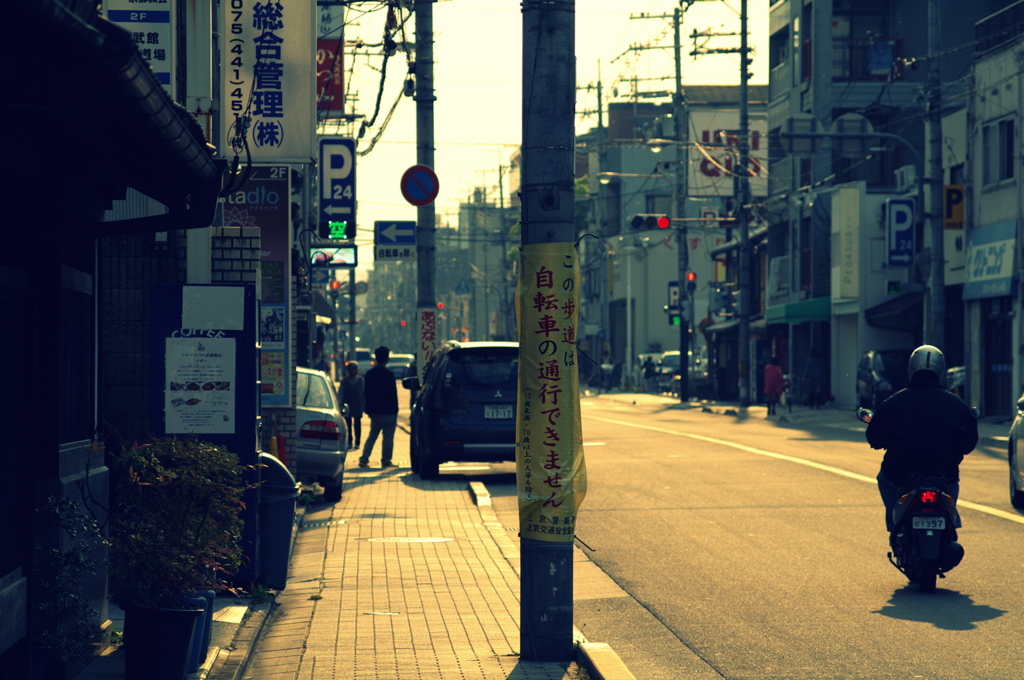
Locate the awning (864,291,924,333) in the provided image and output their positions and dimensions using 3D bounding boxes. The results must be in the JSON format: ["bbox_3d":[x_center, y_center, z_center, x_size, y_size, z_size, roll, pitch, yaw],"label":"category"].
[{"bbox_3d":[8.190,-0.610,95.500,0.950,0.870,3.400,0,0,-2],"label":"awning"}]

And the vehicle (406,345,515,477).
[{"bbox_3d":[-0.240,0.820,54.400,1.800,1.680,4.600,0,0,-2],"label":"vehicle"}]

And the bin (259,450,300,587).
[{"bbox_3d":[-1.566,1.136,28.000,0.450,0.860,0.450,0,0,0],"label":"bin"}]

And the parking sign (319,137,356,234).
[{"bbox_3d":[-2.736,-2.386,70.000,0.600,1.600,0.200,0,0,-2],"label":"parking sign"}]

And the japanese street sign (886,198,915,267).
[{"bbox_3d":[8.820,-2.423,101.000,0.600,1.540,0.220,0,0,-5],"label":"japanese street sign"}]

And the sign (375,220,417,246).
[{"bbox_3d":[-1.686,-1.552,65.000,0.600,0.350,0.050,0,0,-14],"label":"sign"}]

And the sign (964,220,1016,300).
[{"bbox_3d":[8.953,-1.470,83.500,0.280,1.360,5.800,0,0,-2],"label":"sign"}]

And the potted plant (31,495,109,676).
[{"bbox_3d":[-2.054,1.172,20.700,0.380,0.900,0.380,0,0,2],"label":"potted plant"}]

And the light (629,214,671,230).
[{"bbox_3d":[3.991,-3.398,129.000,1.250,0.450,0.360,0,0,1],"label":"light"}]

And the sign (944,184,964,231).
[{"bbox_3d":[9.514,-2.852,96.000,0.440,0.950,0.120,0,0,-3],"label":"sign"}]

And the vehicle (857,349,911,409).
[{"bbox_3d":[9.311,0.860,108.000,1.670,1.520,4.000,0,0,-2],"label":"vehicle"}]

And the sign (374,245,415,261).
[{"bbox_3d":[-1.691,-1.265,65.000,0.600,0.225,0.050,0,0,-14],"label":"sign"}]

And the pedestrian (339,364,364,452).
[{"bbox_3d":[-2.807,1.163,78.000,0.470,1.550,0.340,0,0,0],"label":"pedestrian"}]

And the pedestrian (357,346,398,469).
[{"bbox_3d":[-1.804,0.902,60.500,0.530,1.650,0.380,0,0,3],"label":"pedestrian"}]

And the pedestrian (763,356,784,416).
[{"bbox_3d":[6.801,1.209,116.000,0.500,1.520,0.400,0,0,3],"label":"pedestrian"}]

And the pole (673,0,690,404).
[{"bbox_3d":[5.587,-4.433,147.000,0.360,13.000,0.360,-1,0,2],"label":"pole"}]

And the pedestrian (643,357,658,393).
[{"bbox_3d":[6.086,1.516,196.000,0.550,1.630,0.420,0,0,23],"label":"pedestrian"}]

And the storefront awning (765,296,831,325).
[{"bbox_3d":[8.258,-0.795,129.000,0.850,0.680,10.500,0,0,-2],"label":"storefront awning"}]

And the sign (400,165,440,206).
[{"bbox_3d":[-1.335,-2.246,65.000,0.600,0.600,0.050,0,0,-14],"label":"sign"}]

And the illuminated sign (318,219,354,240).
[{"bbox_3d":[-2.400,-1.511,61.000,0.500,0.310,0.200,0,0,-2],"label":"illuminated sign"}]

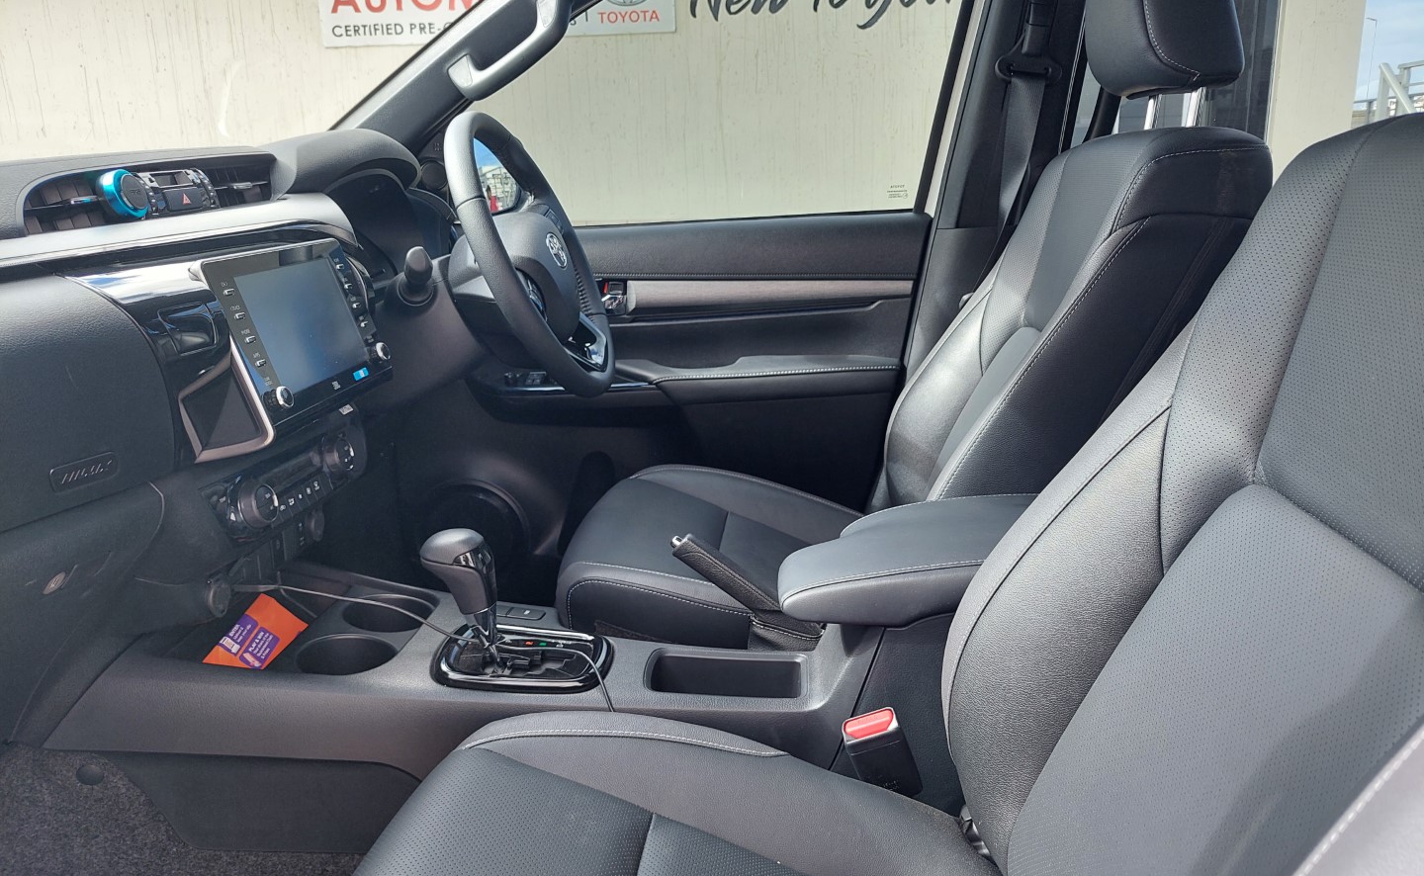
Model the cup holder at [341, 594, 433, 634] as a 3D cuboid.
[{"bbox_3d":[-0.330,0.209,1.010,0.090,0.065,0.090,7,14,4],"label":"cup holder"}]

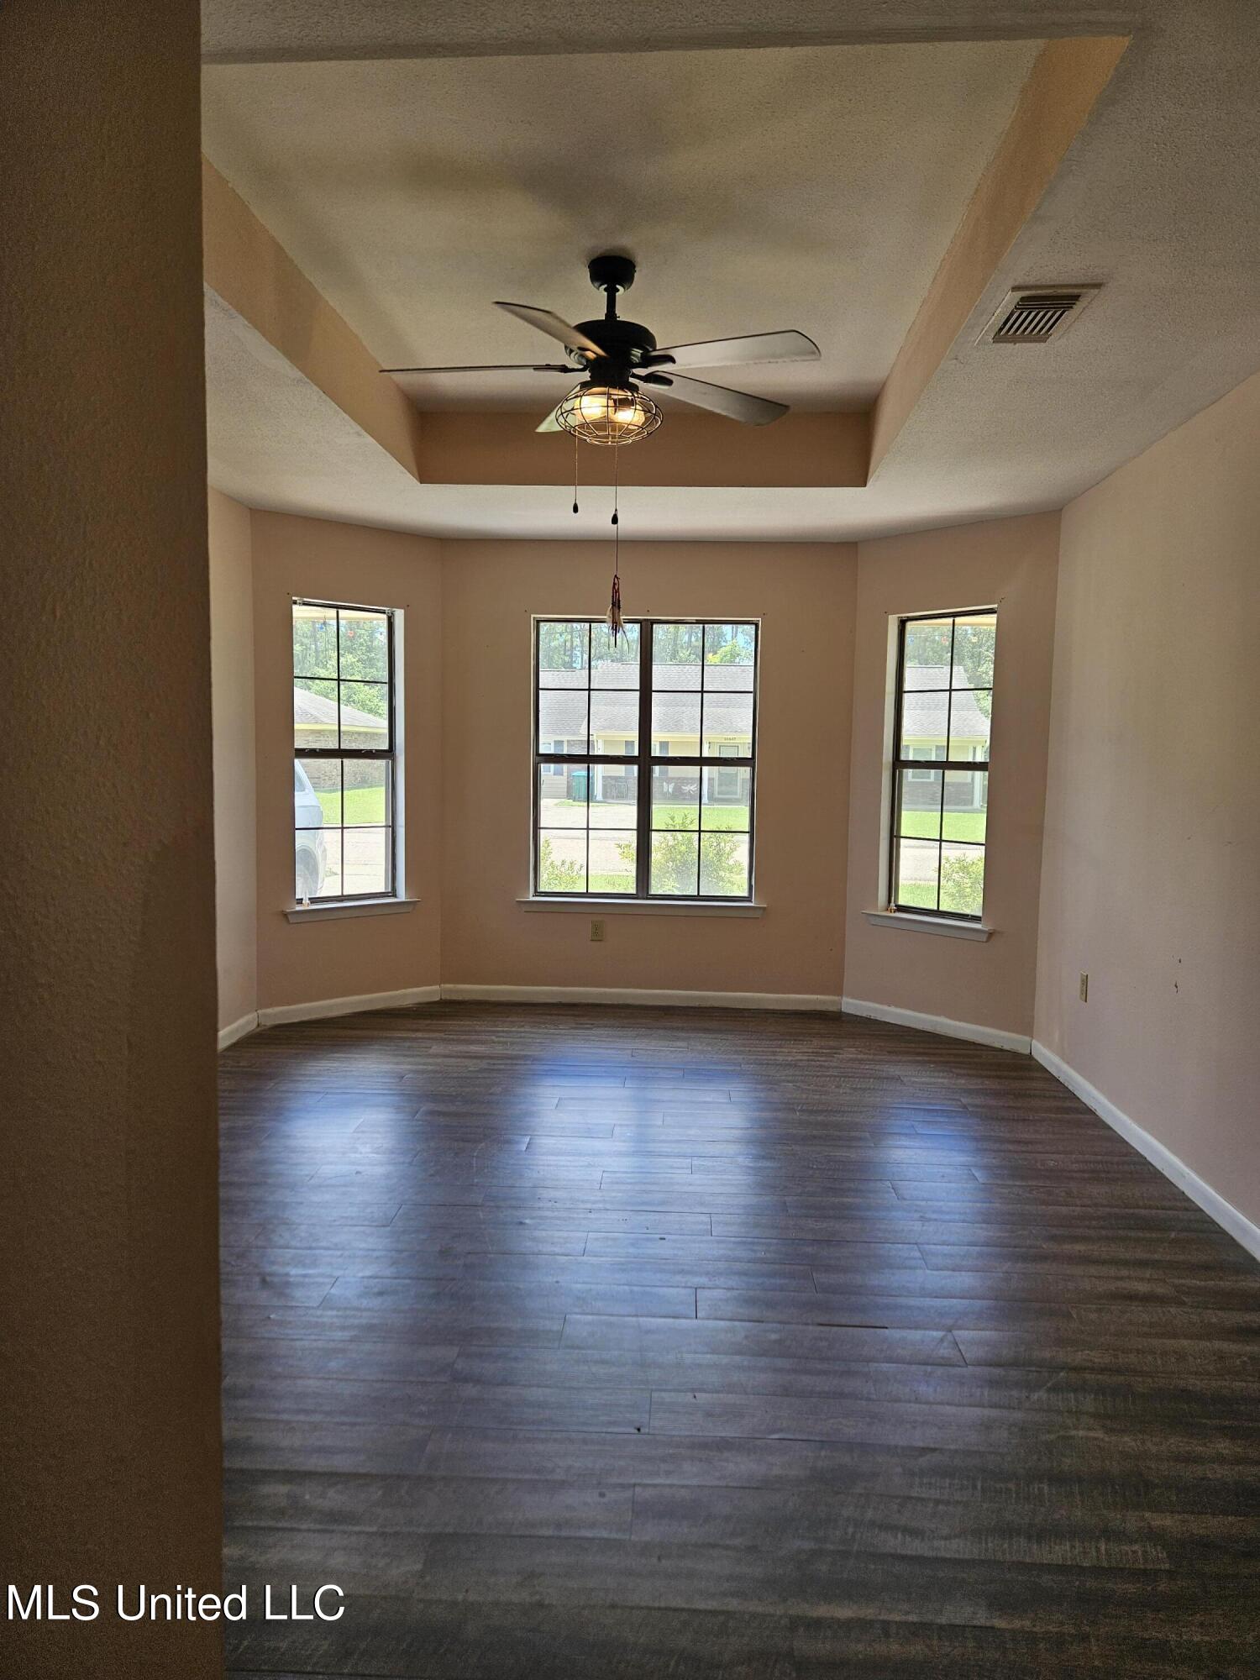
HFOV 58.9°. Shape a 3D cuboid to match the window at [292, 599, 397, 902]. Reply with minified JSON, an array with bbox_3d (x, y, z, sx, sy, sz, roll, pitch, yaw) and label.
[{"bbox_3d":[-1.449,-0.432,5.681,0.604,1.500,0.081,-3,6,-41],"label":"window"}]

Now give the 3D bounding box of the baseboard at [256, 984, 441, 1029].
[{"bbox_3d":[-1.409,0.848,5.728,1.026,0.081,0.014,-3,6,-41],"label":"baseboard"}]

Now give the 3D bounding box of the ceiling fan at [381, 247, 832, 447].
[{"bbox_3d":[-0.058,-1.404,3.218,1.279,0.483,1.239,1,5,3],"label":"ceiling fan"}]

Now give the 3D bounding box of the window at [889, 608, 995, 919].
[{"bbox_3d":[1.543,-0.364,5.505,0.091,1.495,0.604,-3,6,-41],"label":"window"}]

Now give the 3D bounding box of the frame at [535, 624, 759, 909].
[{"bbox_3d":[0.075,-0.422,5.980,1.208,1.490,0.091,1,5,3],"label":"frame"}]

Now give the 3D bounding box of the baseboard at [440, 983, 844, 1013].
[{"bbox_3d":[0.051,0.852,5.998,2.166,0.081,0.014,1,5,3],"label":"baseboard"}]

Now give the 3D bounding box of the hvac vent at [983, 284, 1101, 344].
[{"bbox_3d":[1.006,-1.291,2.775,0.207,0.020,0.368,1,5,3],"label":"hvac vent"}]

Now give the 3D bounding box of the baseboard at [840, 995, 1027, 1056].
[{"bbox_3d":[1.488,0.915,5.527,0.014,0.081,1.093,-3,6,-41],"label":"baseboard"}]

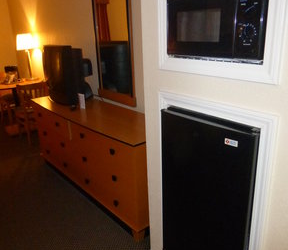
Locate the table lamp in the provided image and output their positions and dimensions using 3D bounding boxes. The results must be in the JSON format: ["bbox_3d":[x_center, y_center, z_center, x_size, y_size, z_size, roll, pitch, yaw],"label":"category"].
[{"bbox_3d":[-1.707,-1.006,3.932,0.251,0.656,0.251,-17,24,-37],"label":"table lamp"}]

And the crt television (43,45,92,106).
[{"bbox_3d":[-0.752,-0.549,2.815,0.409,0.563,0.558,-15,23,-33],"label":"crt television"}]

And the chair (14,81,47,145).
[{"bbox_3d":[-1.495,-0.187,3.698,0.437,0.828,0.484,-17,24,-37],"label":"chair"}]

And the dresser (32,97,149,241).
[{"bbox_3d":[-0.440,0.212,2.571,0.530,0.738,1.818,-17,24,-37],"label":"dresser"}]

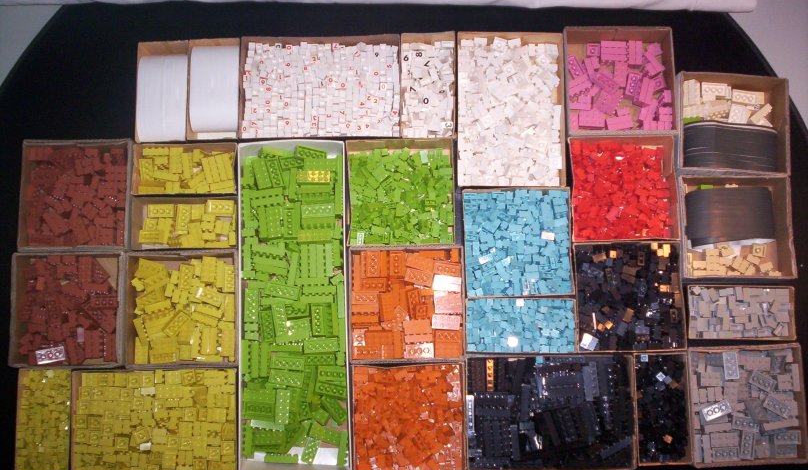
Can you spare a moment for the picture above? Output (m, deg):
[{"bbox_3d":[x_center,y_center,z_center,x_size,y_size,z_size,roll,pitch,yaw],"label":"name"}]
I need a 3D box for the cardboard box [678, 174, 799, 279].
[{"bbox_3d":[0.248,-0.004,0.654,0.083,0.029,0.077,0,83,0],"label":"cardboard box"}]

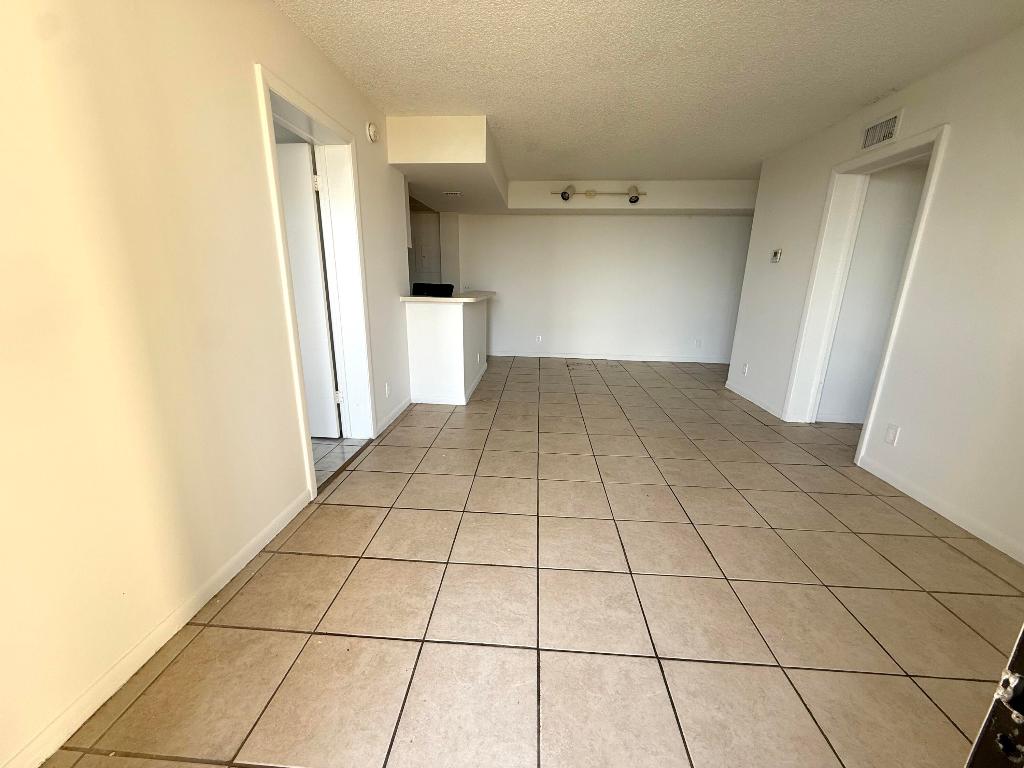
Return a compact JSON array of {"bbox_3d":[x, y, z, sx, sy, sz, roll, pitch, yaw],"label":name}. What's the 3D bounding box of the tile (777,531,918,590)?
[{"bbox_3d":[1.559,0.825,1.960,0.403,0.012,0.403,2,15,3],"label":"tile"}]

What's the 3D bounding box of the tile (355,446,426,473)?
[{"bbox_3d":[-0.824,0.526,2.877,0.399,0.012,0.402,2,15,3],"label":"tile"}]

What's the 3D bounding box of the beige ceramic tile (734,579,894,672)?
[{"bbox_3d":[1.120,0.912,1.581,0.402,0.012,0.402,2,15,3],"label":"beige ceramic tile"}]

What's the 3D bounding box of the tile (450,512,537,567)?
[{"bbox_3d":[-0.068,0.766,2.049,0.402,0.012,0.402,2,15,3],"label":"tile"}]

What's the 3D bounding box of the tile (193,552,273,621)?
[{"bbox_3d":[-1.147,0.839,1.722,0.065,0.012,0.403,2,15,3],"label":"tile"}]

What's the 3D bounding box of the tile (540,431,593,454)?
[{"bbox_3d":[0.418,0.466,3.208,0.402,0.012,0.402,2,15,3],"label":"tile"}]

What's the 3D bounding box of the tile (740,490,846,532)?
[{"bbox_3d":[1.575,0.714,2.340,0.399,0.012,0.402,2,15,3],"label":"tile"}]

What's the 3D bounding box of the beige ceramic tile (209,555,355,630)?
[{"bbox_3d":[-0.905,0.843,1.702,0.402,0.012,0.402,2,15,3],"label":"beige ceramic tile"}]

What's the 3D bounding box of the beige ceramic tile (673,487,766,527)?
[{"bbox_3d":[1.170,0.700,2.364,0.399,0.012,0.402,2,15,3],"label":"beige ceramic tile"}]

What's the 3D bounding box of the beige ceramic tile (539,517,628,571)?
[{"bbox_3d":[0.337,0.779,2.023,0.402,0.012,0.402,2,15,3],"label":"beige ceramic tile"}]

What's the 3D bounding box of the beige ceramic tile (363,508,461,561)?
[{"bbox_3d":[-0.472,0.751,2.071,0.402,0.012,0.402,2,15,3],"label":"beige ceramic tile"}]

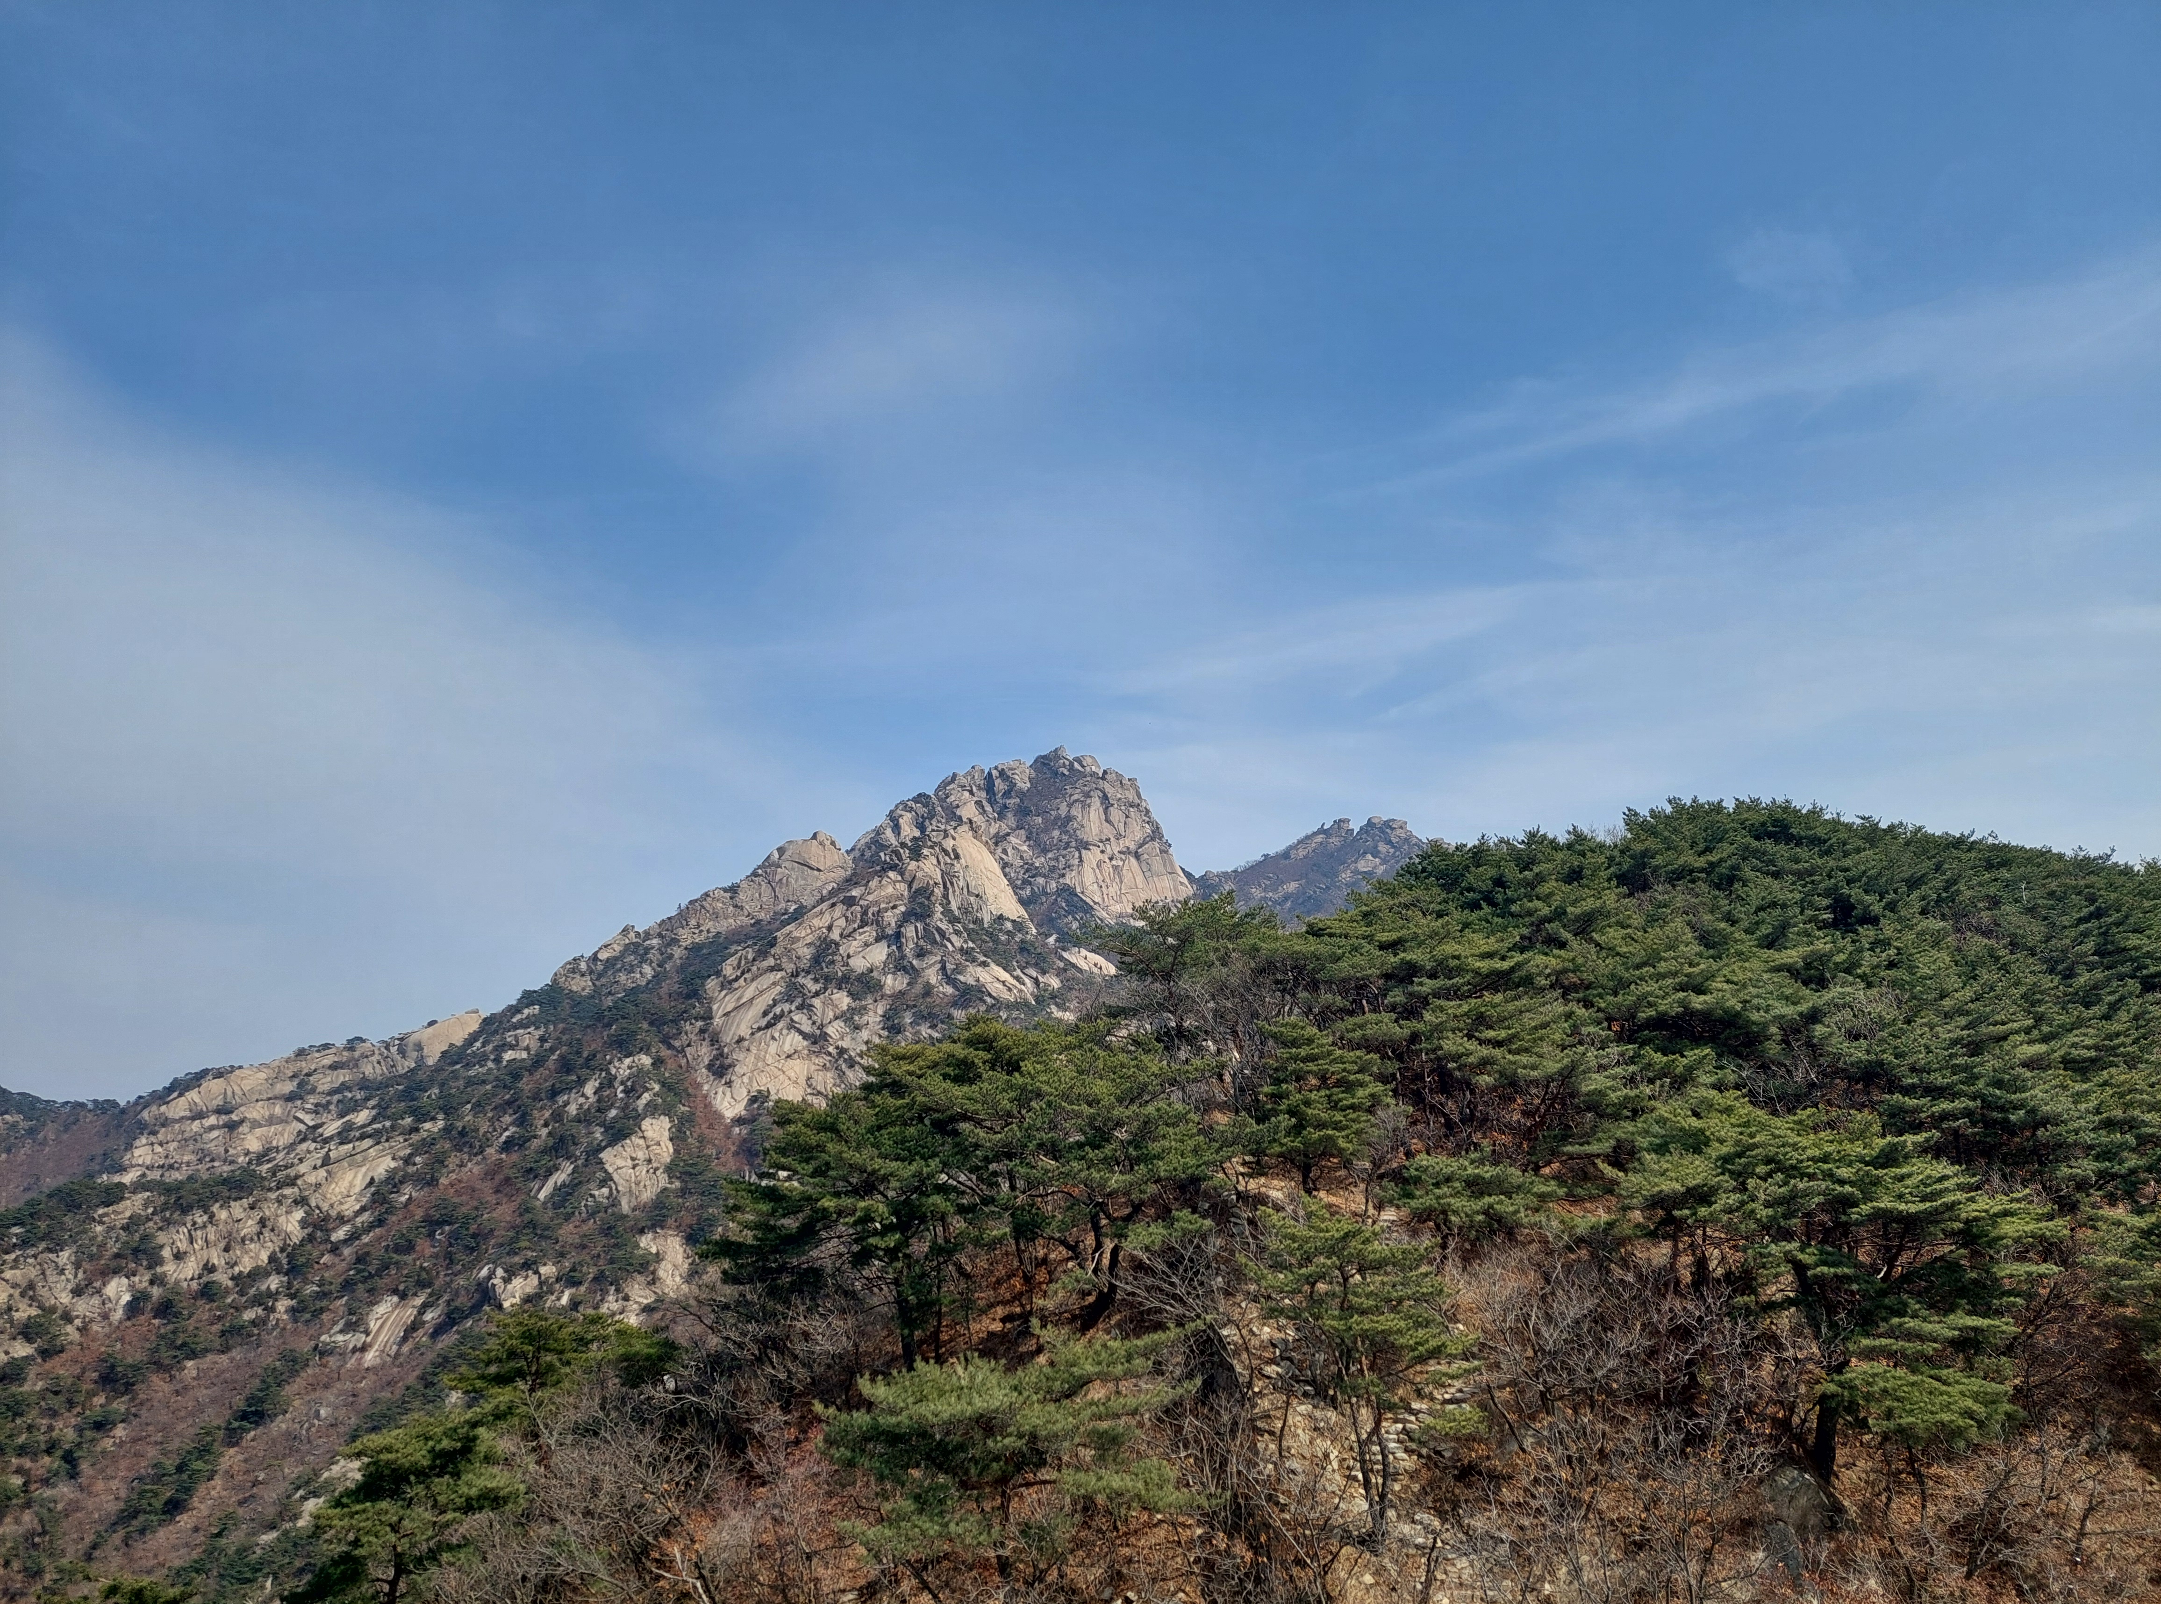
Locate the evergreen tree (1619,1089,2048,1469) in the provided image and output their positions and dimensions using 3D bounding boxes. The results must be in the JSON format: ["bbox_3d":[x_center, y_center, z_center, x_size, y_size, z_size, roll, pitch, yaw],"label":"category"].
[{"bbox_3d":[15.718,9.950,33.000,7.707,7.498,6.936,-5,-11,24],"label":"evergreen tree"}]

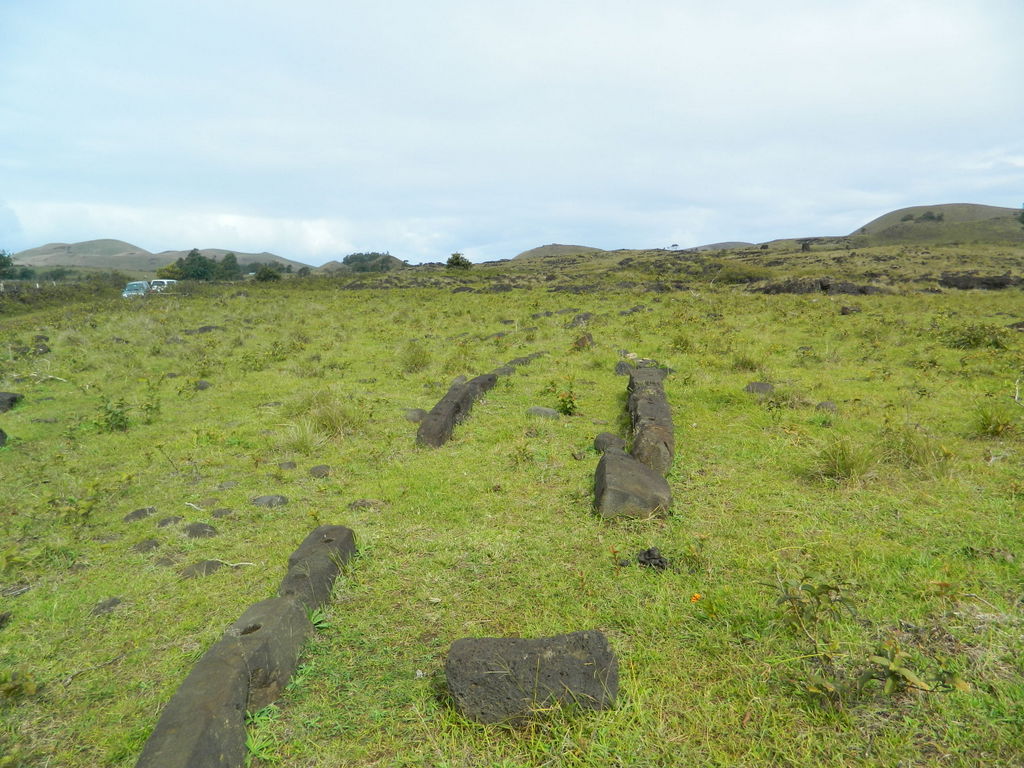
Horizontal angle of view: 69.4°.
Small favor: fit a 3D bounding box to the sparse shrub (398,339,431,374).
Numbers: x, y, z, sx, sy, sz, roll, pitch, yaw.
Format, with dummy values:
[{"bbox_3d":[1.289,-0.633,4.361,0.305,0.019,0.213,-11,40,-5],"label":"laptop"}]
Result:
[{"bbox_3d":[-1.325,-0.376,10.100,0.410,0.440,0.400,-1,9,-7],"label":"sparse shrub"}]

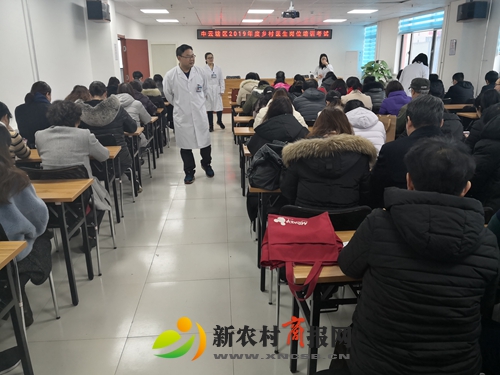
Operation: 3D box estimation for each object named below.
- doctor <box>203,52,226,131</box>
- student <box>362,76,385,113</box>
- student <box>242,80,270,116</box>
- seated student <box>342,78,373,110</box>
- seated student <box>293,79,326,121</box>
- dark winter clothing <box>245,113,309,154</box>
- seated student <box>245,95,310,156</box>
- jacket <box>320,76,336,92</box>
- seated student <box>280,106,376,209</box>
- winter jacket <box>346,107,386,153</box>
[{"bbox_3d":[-0.788,-2.076,8.710,0.522,1.665,0.355,-2,18,-4],"label":"doctor"},{"bbox_3d":[1.936,-1.115,6.325,0.500,1.300,0.760,-1,18,-4],"label":"student"},{"bbox_3d":[0.155,-1.260,6.142,0.532,0.690,0.512,-2,18,-4],"label":"student"},{"bbox_3d":[1.629,-1.141,6.316,0.512,1.251,0.709,-2,18,-4],"label":"seated student"},{"bbox_3d":[0.802,-0.829,5.374,0.480,1.304,0.750,-2,17,-4],"label":"seated student"},{"bbox_3d":[0.228,-0.235,3.187,0.540,0.710,0.500,-1,18,-4],"label":"dark winter clothing"},{"bbox_3d":[0.222,-0.125,3.317,0.540,1.260,0.780,-1,18,-4],"label":"seated student"},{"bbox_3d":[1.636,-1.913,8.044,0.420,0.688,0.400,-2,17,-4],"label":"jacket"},{"bbox_3d":[0.414,0.126,2.436,0.561,1.241,0.739,-2,18,-4],"label":"seated student"},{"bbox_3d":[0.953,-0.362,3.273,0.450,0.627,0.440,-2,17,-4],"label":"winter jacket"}]

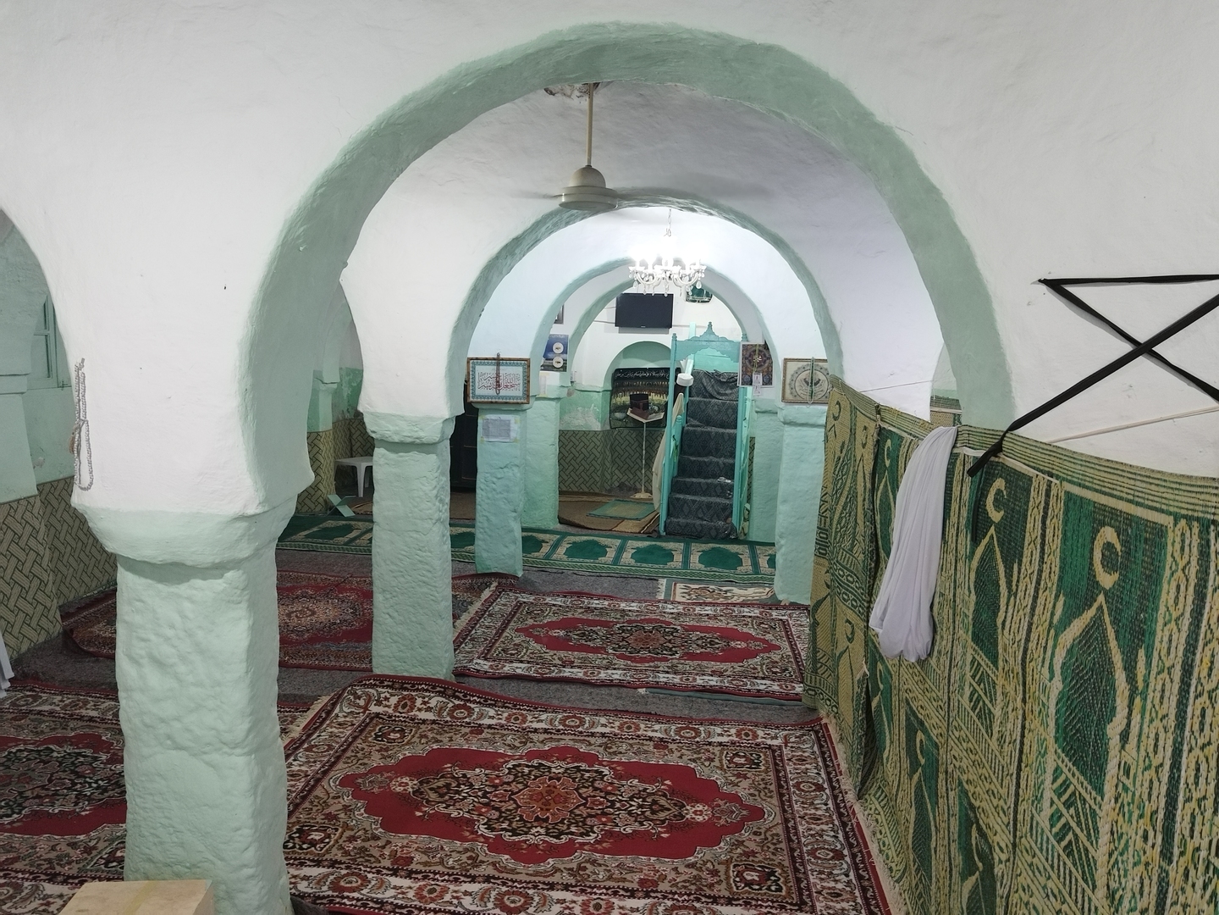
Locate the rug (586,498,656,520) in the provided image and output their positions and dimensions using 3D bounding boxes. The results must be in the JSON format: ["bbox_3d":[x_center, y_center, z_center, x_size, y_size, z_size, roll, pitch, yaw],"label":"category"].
[{"bbox_3d":[0.193,0.574,10.046,0.577,0.015,1.055,4,7,16],"label":"rug"}]

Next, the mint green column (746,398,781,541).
[{"bbox_3d":[1.556,0.109,8.891,0.350,1.372,0.310,3,7,6],"label":"mint green column"}]

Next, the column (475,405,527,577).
[{"bbox_3d":[-0.841,0.249,7.258,0.345,1.325,0.290,3,7,6],"label":"column"}]

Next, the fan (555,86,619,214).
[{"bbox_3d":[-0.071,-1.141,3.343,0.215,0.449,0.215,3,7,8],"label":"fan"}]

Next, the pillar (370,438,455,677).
[{"bbox_3d":[-1.071,0.524,5.037,0.375,1.297,0.290,3,7,6],"label":"pillar"}]

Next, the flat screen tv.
[{"bbox_3d":[0.442,-1.831,11.429,0.703,0.417,0.080,3,12,9],"label":"flat screen tv"}]

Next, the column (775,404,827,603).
[{"bbox_3d":[1.456,0.328,6.766,0.350,1.442,0.300,3,7,6],"label":"column"}]

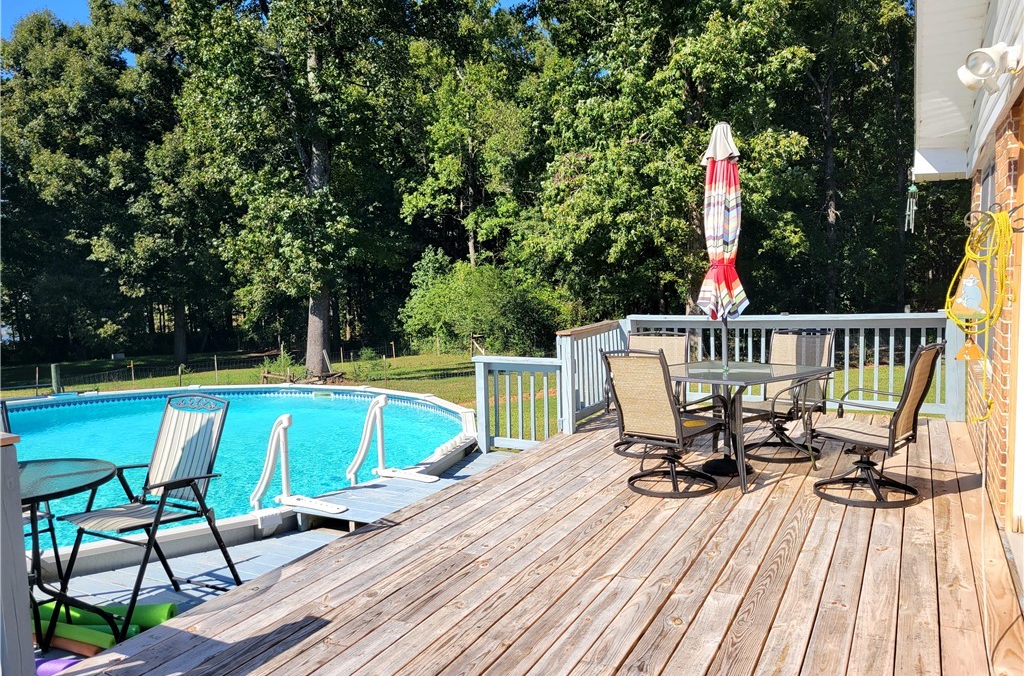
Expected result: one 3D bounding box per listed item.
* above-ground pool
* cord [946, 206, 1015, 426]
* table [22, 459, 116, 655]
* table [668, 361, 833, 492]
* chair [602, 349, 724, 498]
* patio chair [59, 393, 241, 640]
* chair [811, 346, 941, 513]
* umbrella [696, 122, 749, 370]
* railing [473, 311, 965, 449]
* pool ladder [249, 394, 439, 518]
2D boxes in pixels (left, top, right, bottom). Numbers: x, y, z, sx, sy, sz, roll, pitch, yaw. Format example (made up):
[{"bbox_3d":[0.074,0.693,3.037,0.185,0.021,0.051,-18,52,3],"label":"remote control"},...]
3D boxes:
[{"bbox_3d":[-4.024,1.657,7.875,7.300,1.300,7.300,1,6,28],"label":"above-ground pool"},{"bbox_3d":[2.250,-0.108,3.685,0.300,1.050,0.250,1,6,28],"label":"cord"},{"bbox_3d":[-2.136,1.053,3.346,0.820,0.870,0.820,1,6,28],"label":"table"},{"bbox_3d":[1.537,0.577,5.409,0.960,0.720,0.960,-6,7,-38],"label":"table"},{"bbox_3d":[1.023,0.500,5.053,0.690,0.970,0.620,-6,7,-38],"label":"chair"},{"bbox_3d":[-1.804,0.889,3.766,0.550,1.100,0.790,1,6,28],"label":"patio chair"},{"bbox_3d":[2.239,0.493,4.738,0.620,0.970,0.690,-7,7,-43],"label":"chair"},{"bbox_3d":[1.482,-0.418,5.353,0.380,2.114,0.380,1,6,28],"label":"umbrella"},{"bbox_3d":[1.825,0.432,6.980,4.050,1.200,1.800,1,6,28],"label":"railing"},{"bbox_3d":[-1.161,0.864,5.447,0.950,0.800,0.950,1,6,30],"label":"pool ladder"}]

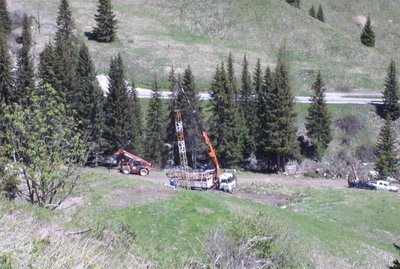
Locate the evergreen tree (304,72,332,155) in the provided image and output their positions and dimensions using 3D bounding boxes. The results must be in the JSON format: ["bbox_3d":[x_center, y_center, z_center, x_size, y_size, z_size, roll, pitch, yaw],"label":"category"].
[{"bbox_3d":[21.900,-3.790,184.540,5.020,15.250,5.020,0,11,0],"label":"evergreen tree"}]

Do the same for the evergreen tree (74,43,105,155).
[{"bbox_3d":[-17.900,-5.380,160.730,4.860,18.770,4.860,0,14,0],"label":"evergreen tree"}]

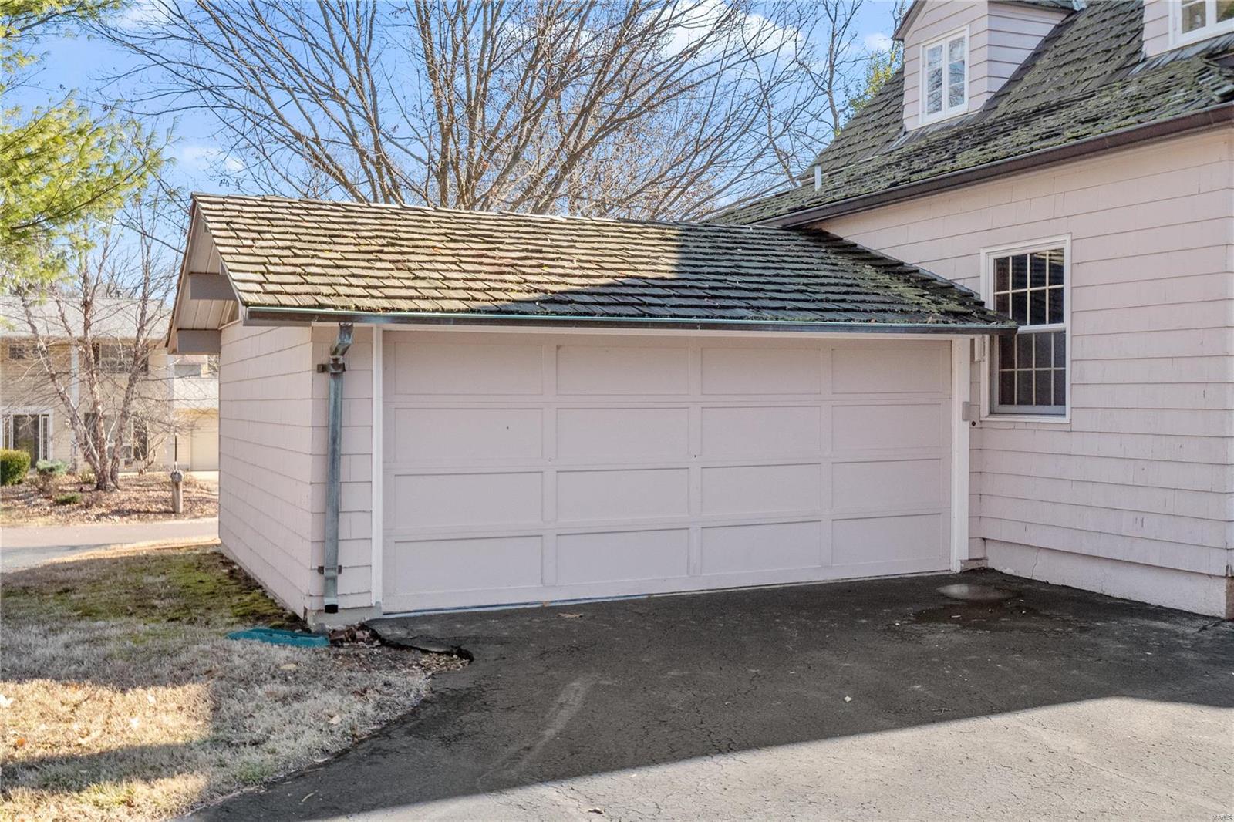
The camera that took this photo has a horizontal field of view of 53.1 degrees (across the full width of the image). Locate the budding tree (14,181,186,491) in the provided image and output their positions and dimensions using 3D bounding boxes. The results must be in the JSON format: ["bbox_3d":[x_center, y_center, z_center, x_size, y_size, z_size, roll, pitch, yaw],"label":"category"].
[{"bbox_3d":[-13.914,-1.907,33.000,4.800,8.100,4.600,0,1,-23],"label":"budding tree"}]

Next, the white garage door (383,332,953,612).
[{"bbox_3d":[0.602,0.381,9.454,4.860,1.970,0.080,-1,1,-24],"label":"white garage door"}]

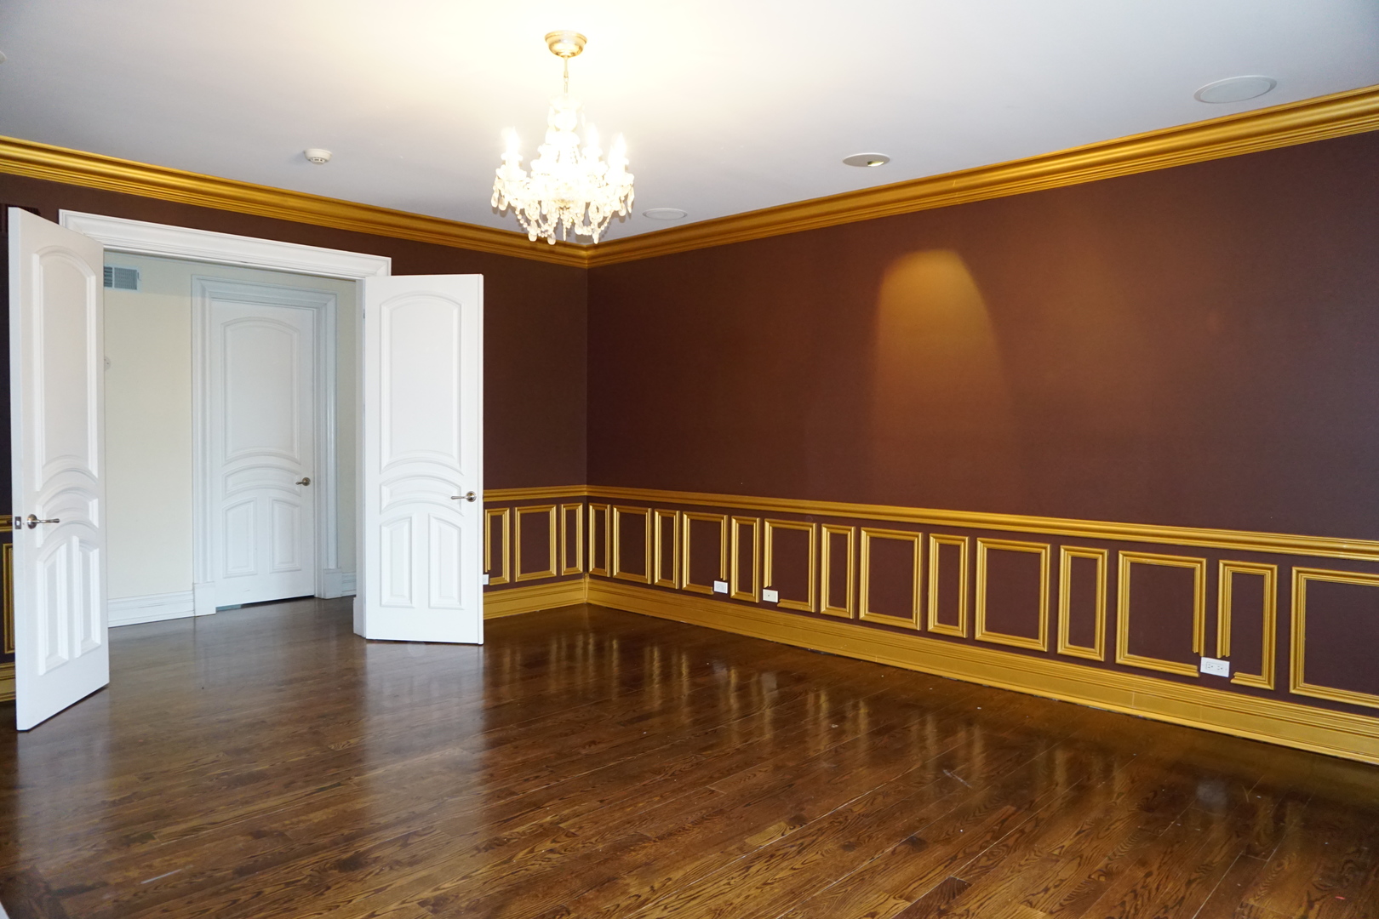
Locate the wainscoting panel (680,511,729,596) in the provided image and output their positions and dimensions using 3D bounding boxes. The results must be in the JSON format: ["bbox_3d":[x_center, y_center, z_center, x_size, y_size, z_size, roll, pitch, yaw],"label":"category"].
[{"bbox_3d":[0.106,0.679,6.655,0.410,0.577,0.025,2,2,43],"label":"wainscoting panel"}]

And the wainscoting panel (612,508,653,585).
[{"bbox_3d":[-0.418,0.619,6.755,0.379,0.538,0.025,2,3,43],"label":"wainscoting panel"}]

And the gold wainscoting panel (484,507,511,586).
[{"bbox_3d":[-1.355,0.620,6.515,0.025,0.538,0.197,2,3,43],"label":"gold wainscoting panel"}]

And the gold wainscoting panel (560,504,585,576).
[{"bbox_3d":[-0.949,0.646,7.459,0.025,0.577,0.237,2,2,43],"label":"gold wainscoting panel"}]

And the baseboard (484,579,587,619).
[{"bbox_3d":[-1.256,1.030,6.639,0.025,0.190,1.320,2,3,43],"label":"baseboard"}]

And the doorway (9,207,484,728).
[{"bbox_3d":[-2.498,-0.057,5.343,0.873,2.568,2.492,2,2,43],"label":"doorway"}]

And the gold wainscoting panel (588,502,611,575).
[{"bbox_3d":[-0.679,0.609,7.002,0.223,0.538,0.025,2,3,43],"label":"gold wainscoting panel"}]

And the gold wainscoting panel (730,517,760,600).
[{"bbox_3d":[0.366,0.648,6.013,0.224,0.538,0.025,2,3,43],"label":"gold wainscoting panel"}]

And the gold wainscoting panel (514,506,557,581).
[{"bbox_3d":[-1.198,0.651,7.193,0.025,0.577,0.393,2,2,43],"label":"gold wainscoting panel"}]

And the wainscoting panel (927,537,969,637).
[{"bbox_3d":[1.502,0.731,5.347,0.237,0.577,0.025,2,2,43],"label":"wainscoting panel"}]

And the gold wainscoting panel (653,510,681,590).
[{"bbox_3d":[-0.155,0.629,6.506,0.227,0.538,0.025,2,3,43],"label":"gold wainscoting panel"}]

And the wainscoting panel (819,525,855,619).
[{"bbox_3d":[0.944,0.710,5.870,0.237,0.577,0.025,2,2,43],"label":"wainscoting panel"}]

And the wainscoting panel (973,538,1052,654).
[{"bbox_3d":[1.676,0.698,4.776,0.380,0.538,0.025,2,3,43],"label":"wainscoting panel"}]

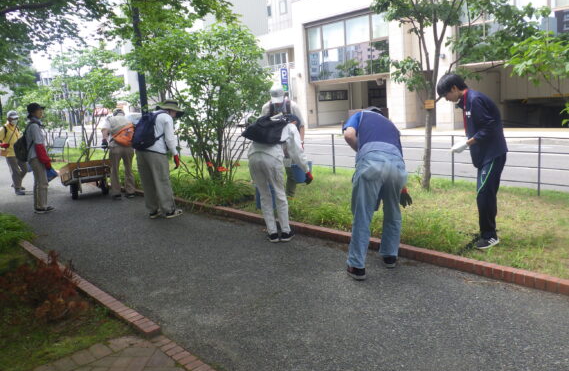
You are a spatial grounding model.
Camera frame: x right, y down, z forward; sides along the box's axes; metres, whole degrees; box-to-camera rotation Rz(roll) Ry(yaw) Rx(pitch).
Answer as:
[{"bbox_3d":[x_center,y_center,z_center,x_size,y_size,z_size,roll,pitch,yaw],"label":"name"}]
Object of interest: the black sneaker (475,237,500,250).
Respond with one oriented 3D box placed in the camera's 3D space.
[{"bbox_3d":[1.838,0.502,4.143,0.280,0.110,0.105,-7,11,-16],"label":"black sneaker"}]

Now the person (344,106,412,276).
[{"bbox_3d":[0.788,0.024,4.070,0.600,1.370,0.820,-2,10,10],"label":"person"}]

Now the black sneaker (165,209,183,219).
[{"bbox_3d":[-1.547,0.388,6.431,0.275,0.100,0.100,-9,12,-29],"label":"black sneaker"}]

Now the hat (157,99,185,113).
[{"bbox_3d":[-1.597,-1.114,6.450,0.380,0.140,0.340,5,6,-26],"label":"hat"}]

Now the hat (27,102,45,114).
[{"bbox_3d":[-3.808,-1.174,7.048,0.260,0.150,0.220,-9,12,-29],"label":"hat"}]

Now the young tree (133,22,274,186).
[{"bbox_3d":[-1.421,-1.492,8.259,2.400,2.800,2.200,-5,10,-9],"label":"young tree"}]

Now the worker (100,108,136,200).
[{"bbox_3d":[-2.859,-0.542,8.050,0.600,1.560,0.500,-5,10,-5],"label":"worker"}]

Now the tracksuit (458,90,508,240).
[{"bbox_3d":[1.855,-0.186,4.280,0.400,1.370,0.460,-3,10,5],"label":"tracksuit"}]

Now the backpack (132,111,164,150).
[{"bbox_3d":[-1.883,-0.738,6.350,0.220,0.480,0.310,17,-5,-40],"label":"backpack"}]

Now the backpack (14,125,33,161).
[{"bbox_3d":[-4.083,-0.649,7.200,0.220,0.500,0.310,12,6,-14],"label":"backpack"}]

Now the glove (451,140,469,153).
[{"bbox_3d":[1.578,-0.350,4.150,0.175,0.085,0.100,-31,8,7],"label":"glove"}]

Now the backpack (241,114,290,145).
[{"bbox_3d":[-0.211,-0.617,5.120,0.380,0.200,0.420,3,43,32],"label":"backpack"}]

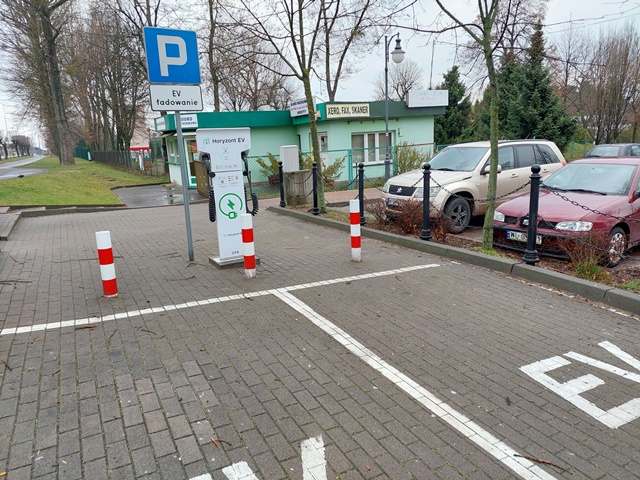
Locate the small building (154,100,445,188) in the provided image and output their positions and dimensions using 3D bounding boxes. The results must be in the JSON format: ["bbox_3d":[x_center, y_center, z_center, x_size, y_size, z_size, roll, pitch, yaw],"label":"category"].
[{"bbox_3d":[-1.256,-4.111,19.871,11.600,3.250,6.800,-5,12,-13],"label":"small building"}]

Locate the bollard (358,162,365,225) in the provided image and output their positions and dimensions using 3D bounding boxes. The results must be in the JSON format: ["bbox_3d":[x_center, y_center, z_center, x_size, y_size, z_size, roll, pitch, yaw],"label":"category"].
[{"bbox_3d":[0.828,-0.885,8.630,0.190,1.190,0.190,-2,11,0],"label":"bollard"}]

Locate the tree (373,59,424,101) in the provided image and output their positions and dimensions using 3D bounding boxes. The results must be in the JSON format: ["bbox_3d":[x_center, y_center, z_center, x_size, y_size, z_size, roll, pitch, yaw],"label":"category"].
[{"bbox_3d":[5.243,-8.200,29.303,3.600,7.140,3.600,-2,11,0],"label":"tree"}]

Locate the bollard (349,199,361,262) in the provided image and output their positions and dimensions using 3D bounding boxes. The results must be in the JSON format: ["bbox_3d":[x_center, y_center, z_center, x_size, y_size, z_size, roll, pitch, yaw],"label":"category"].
[{"bbox_3d":[0.474,-0.110,5.711,0.120,0.803,0.120,-2,11,0],"label":"bollard"}]

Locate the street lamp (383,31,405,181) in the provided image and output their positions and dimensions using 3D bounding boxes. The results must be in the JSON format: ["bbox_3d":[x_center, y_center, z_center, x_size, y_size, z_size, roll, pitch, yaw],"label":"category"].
[{"bbox_3d":[2.369,-3.888,13.918,0.680,4.920,0.430,1,12,17],"label":"street lamp"}]

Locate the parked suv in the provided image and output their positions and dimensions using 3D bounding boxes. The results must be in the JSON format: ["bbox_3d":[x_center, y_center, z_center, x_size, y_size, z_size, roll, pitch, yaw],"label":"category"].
[{"bbox_3d":[3.420,-1.282,9.737,4.470,1.695,1.810,-9,13,-30],"label":"parked suv"}]

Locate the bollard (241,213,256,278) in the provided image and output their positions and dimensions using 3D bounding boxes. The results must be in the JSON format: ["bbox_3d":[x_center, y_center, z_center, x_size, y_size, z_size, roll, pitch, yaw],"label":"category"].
[{"bbox_3d":[-0.800,0.068,4.985,0.120,0.709,0.120,-2,11,0],"label":"bollard"}]

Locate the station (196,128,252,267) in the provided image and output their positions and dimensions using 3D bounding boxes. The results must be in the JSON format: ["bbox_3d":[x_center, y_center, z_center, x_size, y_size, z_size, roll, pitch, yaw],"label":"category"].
[{"bbox_3d":[-1.120,-0.529,5.510,0.670,1.640,0.400,-10,14,-34],"label":"station"}]

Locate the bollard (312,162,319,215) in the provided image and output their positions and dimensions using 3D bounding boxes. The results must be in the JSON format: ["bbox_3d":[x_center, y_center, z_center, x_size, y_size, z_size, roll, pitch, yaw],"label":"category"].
[{"bbox_3d":[-0.105,-1.166,10.104,0.190,1.190,0.190,-2,11,0],"label":"bollard"}]

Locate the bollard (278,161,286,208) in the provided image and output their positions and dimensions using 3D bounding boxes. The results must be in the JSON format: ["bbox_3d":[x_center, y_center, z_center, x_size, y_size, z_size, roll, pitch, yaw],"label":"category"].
[{"bbox_3d":[-1.011,-1.478,11.839,0.190,1.190,0.190,-2,11,0],"label":"bollard"}]

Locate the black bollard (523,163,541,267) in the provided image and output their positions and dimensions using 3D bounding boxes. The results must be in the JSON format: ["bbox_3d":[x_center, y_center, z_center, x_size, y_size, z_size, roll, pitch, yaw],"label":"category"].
[{"bbox_3d":[2.558,-0.298,5.310,0.190,1.190,0.190,-2,11,0],"label":"black bollard"}]

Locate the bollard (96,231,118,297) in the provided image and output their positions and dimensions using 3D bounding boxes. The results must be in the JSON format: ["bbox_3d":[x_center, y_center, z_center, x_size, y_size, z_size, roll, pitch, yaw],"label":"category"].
[{"bbox_3d":[-2.060,0.231,4.297,0.120,0.631,0.120,-2,11,0],"label":"bollard"}]

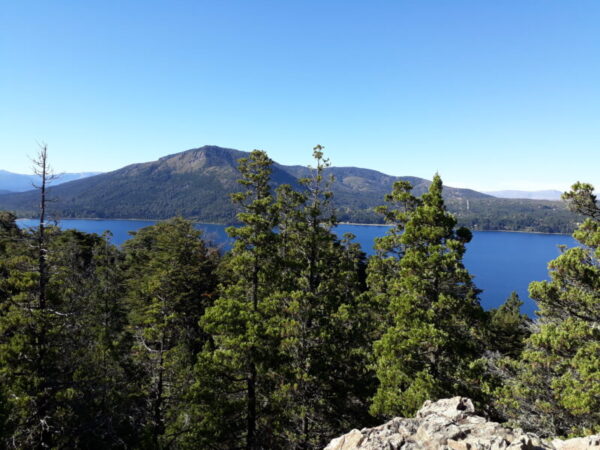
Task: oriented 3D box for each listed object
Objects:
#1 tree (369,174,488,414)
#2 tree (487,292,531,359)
[{"bbox_3d":[3.814,2.288,14.000,3.530,7.600,3.530,1,2,0],"label":"tree"},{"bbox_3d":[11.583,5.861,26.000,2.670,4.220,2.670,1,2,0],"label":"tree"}]

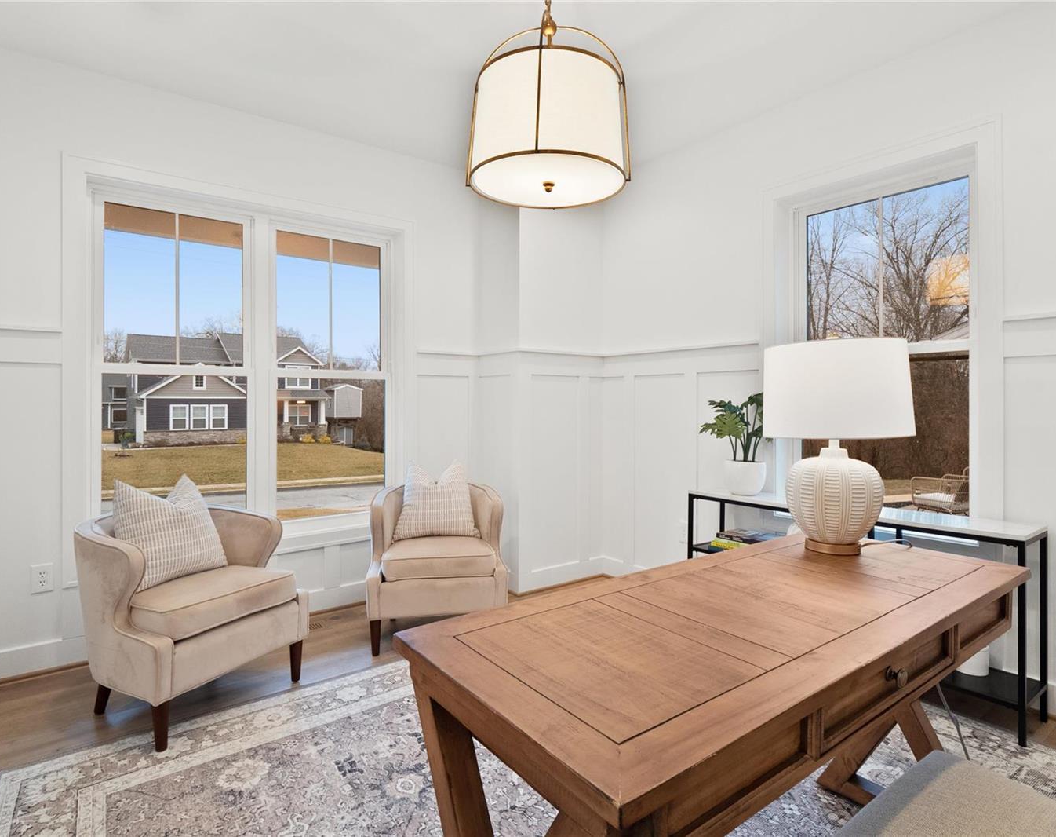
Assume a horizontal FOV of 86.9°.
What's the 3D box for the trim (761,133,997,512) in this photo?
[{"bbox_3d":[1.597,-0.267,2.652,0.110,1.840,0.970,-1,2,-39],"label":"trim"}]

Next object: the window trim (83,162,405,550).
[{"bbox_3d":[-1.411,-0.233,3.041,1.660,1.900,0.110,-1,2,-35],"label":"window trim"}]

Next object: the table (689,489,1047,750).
[{"bbox_3d":[1.412,0.767,2.551,0.280,0.740,1.370,-1,2,-40],"label":"table"}]

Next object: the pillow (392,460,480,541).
[{"bbox_3d":[-0.530,0.470,3.205,0.450,0.440,0.150,0,-16,-10],"label":"pillow"}]

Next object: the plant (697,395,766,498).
[{"bbox_3d":[1.122,0.136,2.903,0.410,0.500,0.390,0,2,21],"label":"plant"}]

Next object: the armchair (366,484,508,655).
[{"bbox_3d":[-0.494,0.760,3.035,0.660,0.740,0.670,0,2,-10],"label":"armchair"}]

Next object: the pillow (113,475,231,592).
[{"bbox_3d":[-1.577,0.490,2.452,0.150,0.430,0.430,-18,-7,28],"label":"pillow"}]

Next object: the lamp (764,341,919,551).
[{"bbox_3d":[0.970,0.088,1.756,0.420,0.645,0.420,1,2,29],"label":"lamp"}]

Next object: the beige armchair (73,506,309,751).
[{"bbox_3d":[-1.408,0.781,2.355,0.670,0.740,0.660,1,2,29],"label":"beige armchair"}]

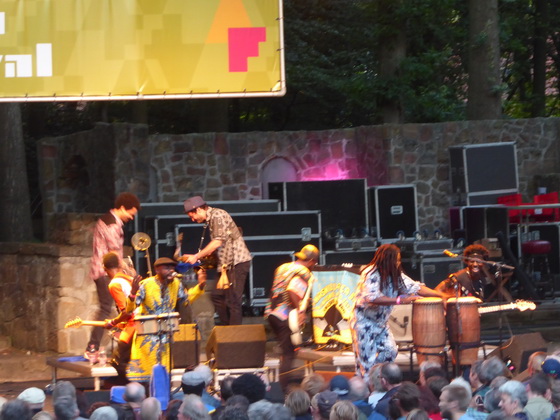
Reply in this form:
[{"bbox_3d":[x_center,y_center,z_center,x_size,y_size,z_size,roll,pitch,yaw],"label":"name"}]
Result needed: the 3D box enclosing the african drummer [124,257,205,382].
[{"bbox_3d":[-1.248,1.334,37.400,0.780,1.650,0.500,-4,4,-14],"label":"african drummer"}]

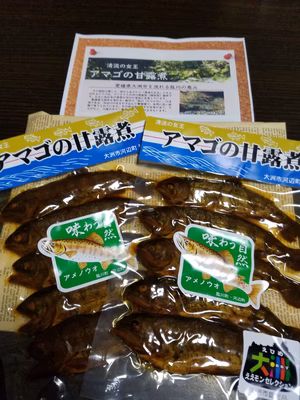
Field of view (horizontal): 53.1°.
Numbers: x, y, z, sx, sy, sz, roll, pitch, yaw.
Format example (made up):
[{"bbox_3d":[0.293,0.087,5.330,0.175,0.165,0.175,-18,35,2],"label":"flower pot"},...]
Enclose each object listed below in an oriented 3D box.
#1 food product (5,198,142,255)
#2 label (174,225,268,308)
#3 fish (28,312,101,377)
[{"bbox_3d":[-0.065,0.019,0.270,0.129,0.022,0.036,-20,68,-8],"label":"food product"},{"bbox_3d":[0.056,0.053,0.244,0.082,0.006,0.057,11,67,5],"label":"label"},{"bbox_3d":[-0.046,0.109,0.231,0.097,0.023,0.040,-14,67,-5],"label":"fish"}]

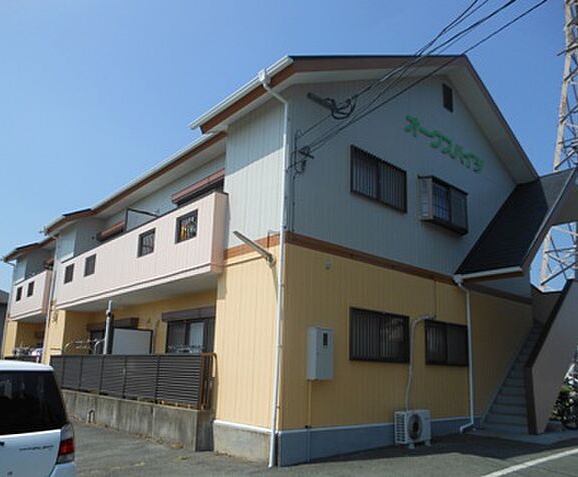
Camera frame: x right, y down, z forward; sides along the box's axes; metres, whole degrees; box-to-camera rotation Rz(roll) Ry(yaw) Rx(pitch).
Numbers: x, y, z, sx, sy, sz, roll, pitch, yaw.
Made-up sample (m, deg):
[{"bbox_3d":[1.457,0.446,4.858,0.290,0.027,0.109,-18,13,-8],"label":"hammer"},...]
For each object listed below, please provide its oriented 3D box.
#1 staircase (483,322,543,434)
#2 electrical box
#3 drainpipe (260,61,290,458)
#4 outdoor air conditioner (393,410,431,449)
[{"bbox_3d":[5.720,3.107,10.981,3.636,2.582,0.938,15,-20,-39],"label":"staircase"},{"bbox_3d":[0.487,1.781,7.104,0.403,0.740,0.184,15,-20,-39],"label":"electrical box"},{"bbox_3d":[-0.325,0.154,6.964,0.580,6.074,0.137,15,-20,-39],"label":"drainpipe"},{"bbox_3d":[2.113,3.250,7.883,0.738,0.577,0.248,15,-20,-39],"label":"outdoor air conditioner"}]

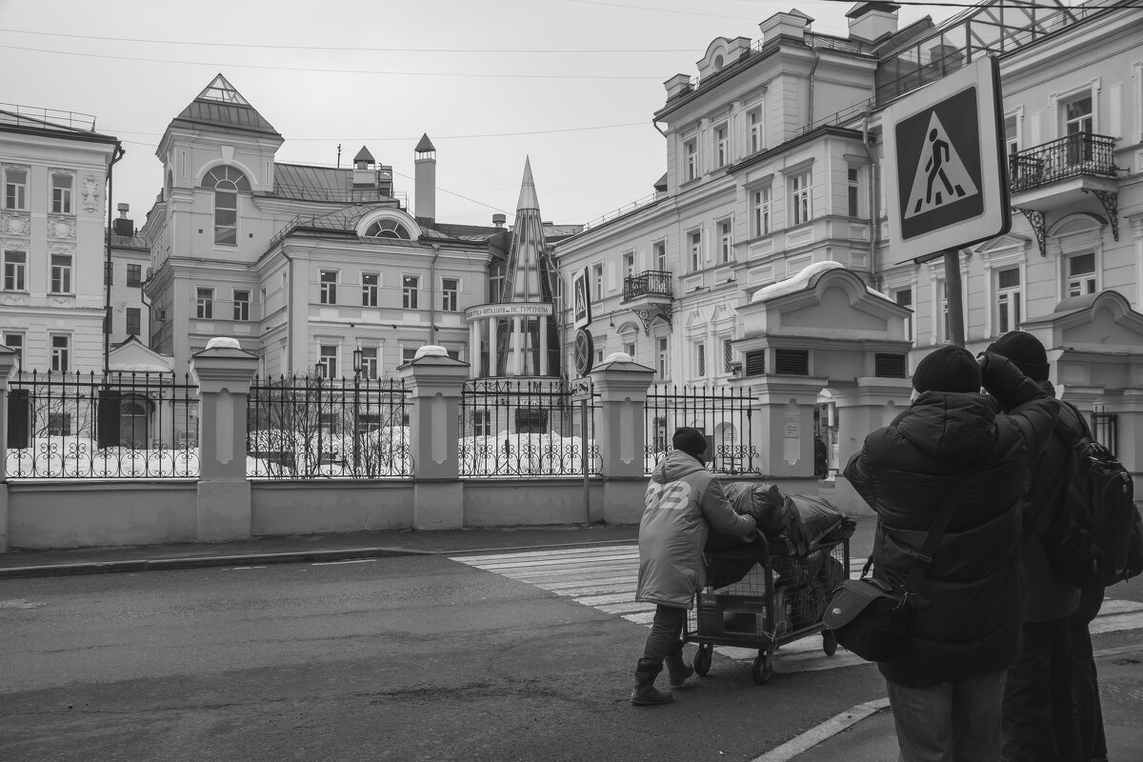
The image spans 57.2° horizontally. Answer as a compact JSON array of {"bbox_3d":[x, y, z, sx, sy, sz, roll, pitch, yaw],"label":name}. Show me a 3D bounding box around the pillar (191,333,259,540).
[{"bbox_3d":[-5.304,0.875,16.050,0.920,3.050,0.920,1,-3,-19],"label":"pillar"}]

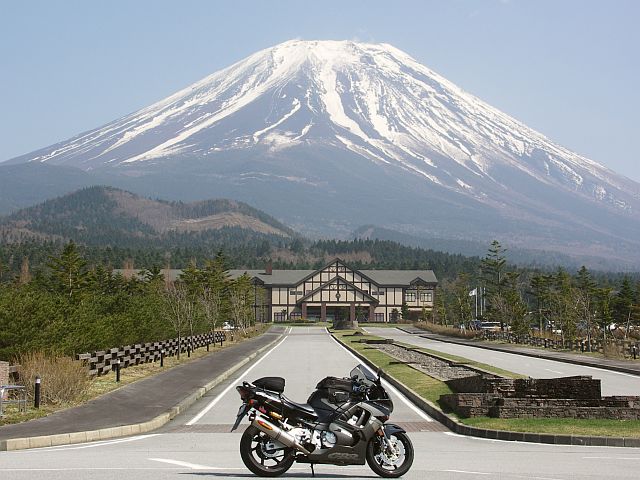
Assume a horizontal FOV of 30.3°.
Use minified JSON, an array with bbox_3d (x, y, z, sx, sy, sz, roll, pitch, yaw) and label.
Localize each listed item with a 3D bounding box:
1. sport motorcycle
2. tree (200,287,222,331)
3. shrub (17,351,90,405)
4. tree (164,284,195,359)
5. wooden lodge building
[{"bbox_3d":[0.030,2.080,13.550,2.080,1.250,0.740,0,-4,2],"label":"sport motorcycle"},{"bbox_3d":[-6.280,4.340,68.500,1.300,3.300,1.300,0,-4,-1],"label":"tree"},{"bbox_3d":[-5.550,2.870,24.700,1.350,1.050,1.400,0,-4,-1],"label":"shrub"},{"bbox_3d":[-5.620,3.290,47.400,1.200,3.000,1.200,0,-4,-1],"label":"tree"},{"bbox_3d":[2.300,8.200,187.000,32.000,10.000,14.000,0,-4,-1],"label":"wooden lodge building"}]

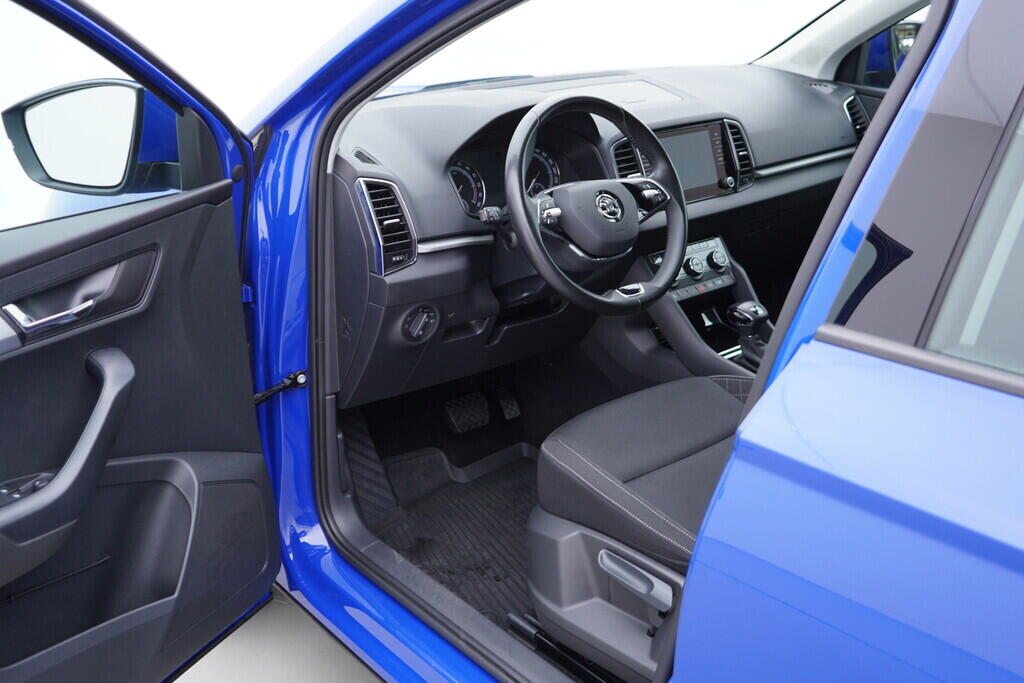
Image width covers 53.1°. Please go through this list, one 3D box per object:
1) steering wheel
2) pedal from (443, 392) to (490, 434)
[{"bbox_3d":[0.138,-0.221,1.664,0.370,0.370,0.100,-17,-2,-37],"label":"steering wheel"},{"bbox_3d":[-0.093,0.150,2.159,0.083,0.070,0.035,-17,-12,-37],"label":"pedal"}]

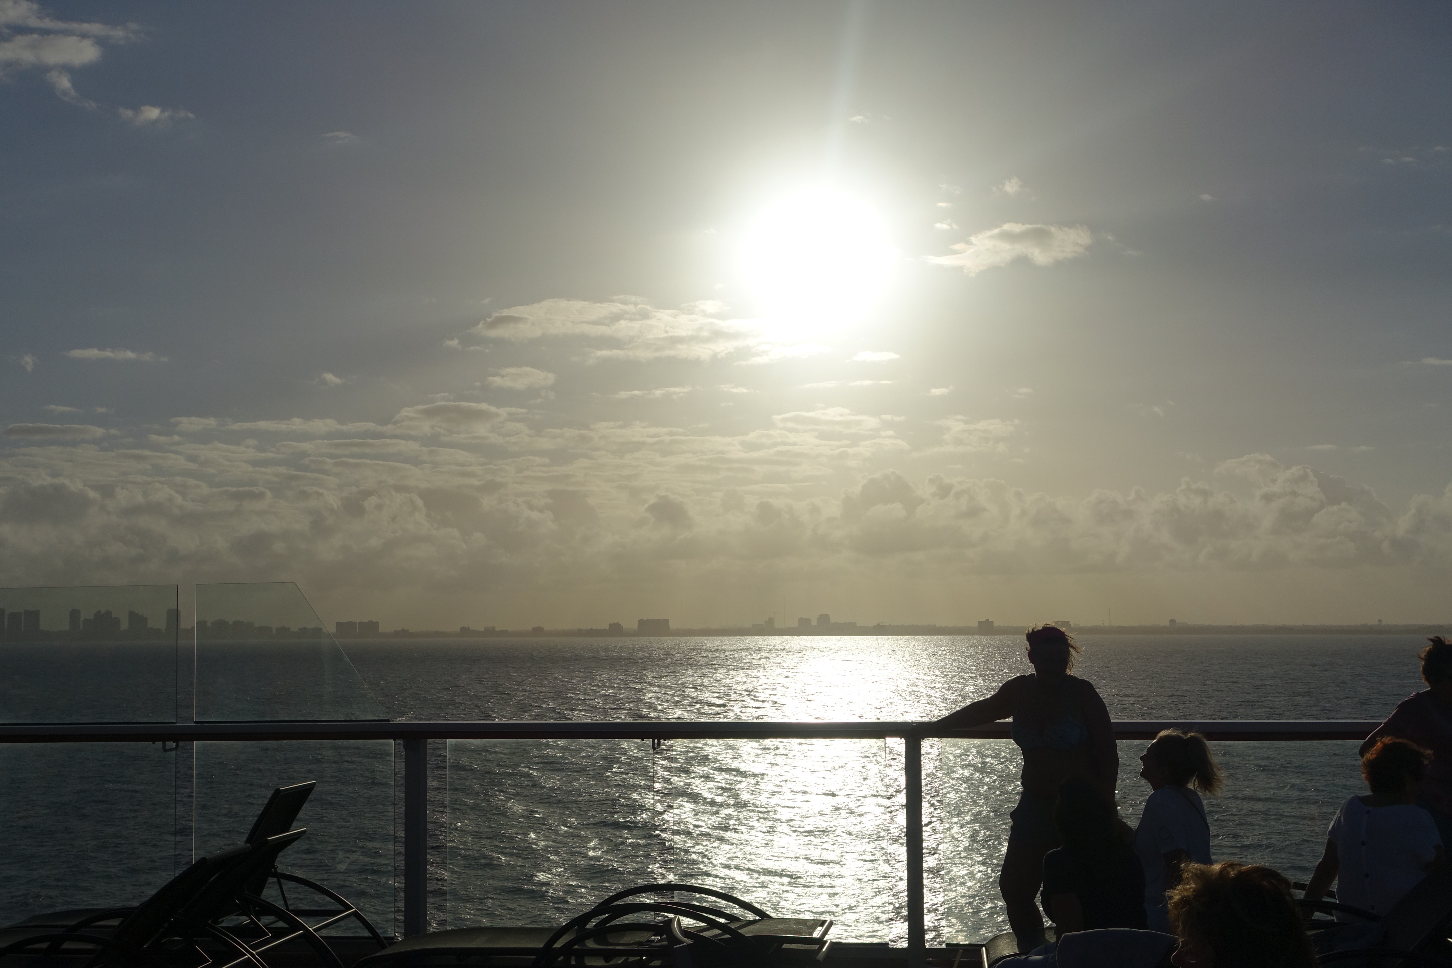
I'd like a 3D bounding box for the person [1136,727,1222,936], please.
[{"bbox_3d":[1.795,1.643,7.651,0.720,1.220,0.500,-2,-5,18],"label":"person"}]

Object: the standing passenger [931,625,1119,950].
[{"bbox_3d":[1.397,1.482,8.435,0.860,1.640,0.450,-2,-5,21],"label":"standing passenger"}]

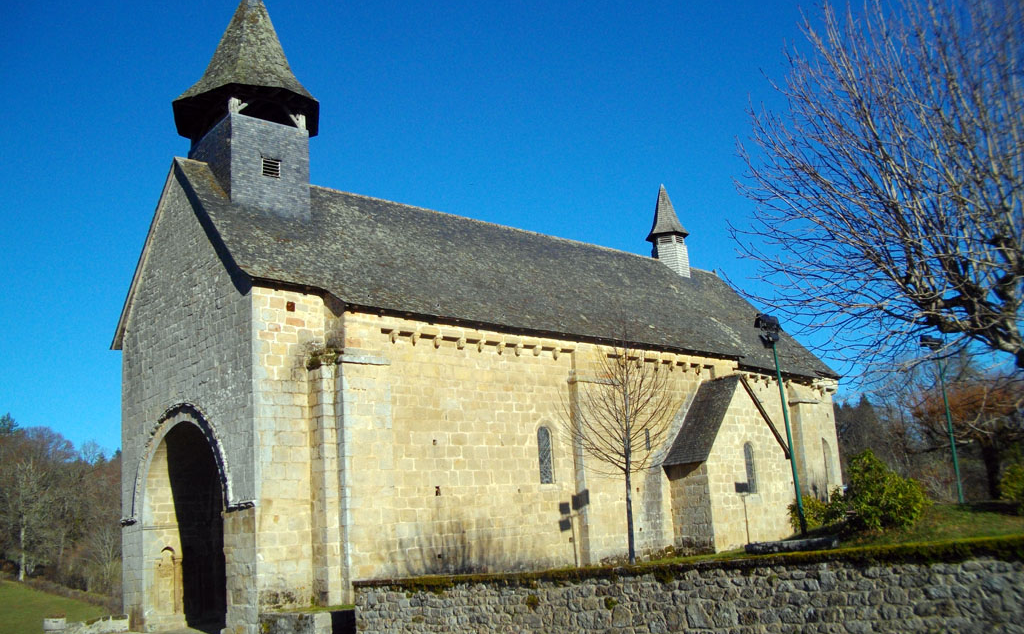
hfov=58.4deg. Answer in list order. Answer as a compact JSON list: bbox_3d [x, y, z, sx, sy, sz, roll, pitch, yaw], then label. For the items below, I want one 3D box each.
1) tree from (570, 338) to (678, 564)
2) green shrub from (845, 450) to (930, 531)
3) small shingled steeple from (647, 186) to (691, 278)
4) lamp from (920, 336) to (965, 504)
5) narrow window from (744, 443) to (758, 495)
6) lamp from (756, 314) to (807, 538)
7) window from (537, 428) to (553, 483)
[{"bbox_3d":[1.824,2.013,14.586,1.728,3.610,1.728,-4,-12,-1],"label":"tree"},{"bbox_3d":[6.042,2.784,14.847,1.459,1.267,1.382,8,-17,-43],"label":"green shrub"},{"bbox_3d":[6.001,-3.217,35.173,2.035,3.955,1.882,8,-17,-43],"label":"small shingled steeple"},{"bbox_3d":[9.211,2.224,19.787,0.614,3.590,0.461,8,-17,-43],"label":"lamp"},{"bbox_3d":[6.584,4.185,25.577,0.451,1.411,0.220,8,-17,-43],"label":"narrow window"},{"bbox_3d":[4.798,1.882,16.365,0.806,3.936,0.461,8,-17,-43],"label":"lamp"},{"bbox_3d":[0.753,3.320,22.081,0.432,1.344,0.220,8,-17,-43],"label":"window"}]

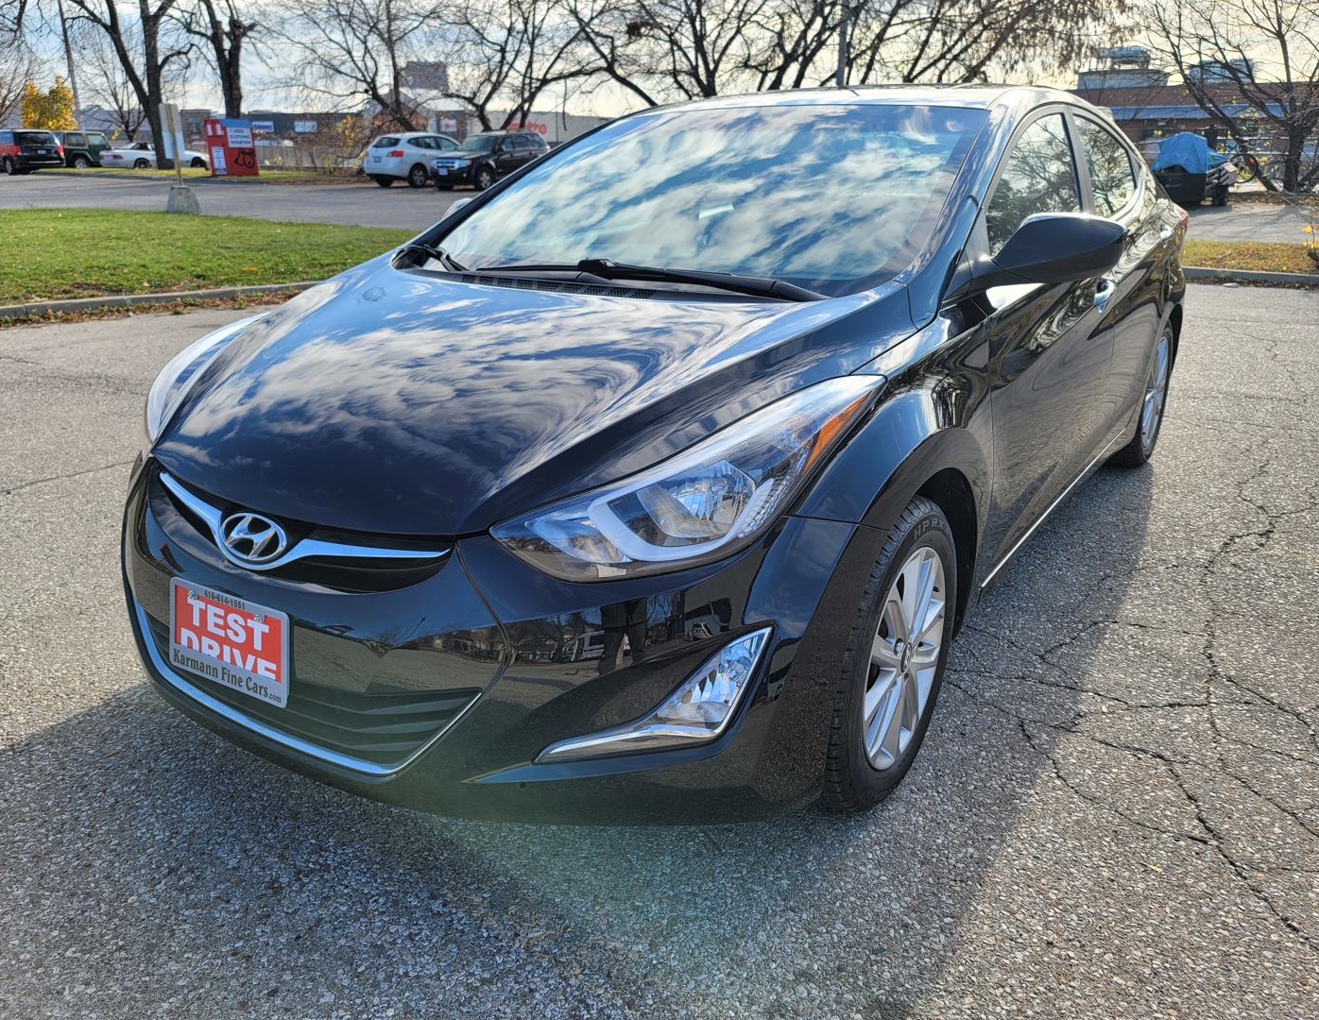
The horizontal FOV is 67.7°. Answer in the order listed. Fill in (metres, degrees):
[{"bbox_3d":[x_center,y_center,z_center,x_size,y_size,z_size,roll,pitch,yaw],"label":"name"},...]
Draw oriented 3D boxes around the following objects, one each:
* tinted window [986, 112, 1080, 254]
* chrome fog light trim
[{"bbox_3d":[0.966,-0.848,2.548,0.065,0.389,0.974,-12,9,39],"label":"tinted window"},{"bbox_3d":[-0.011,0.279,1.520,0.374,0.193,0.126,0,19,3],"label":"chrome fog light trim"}]

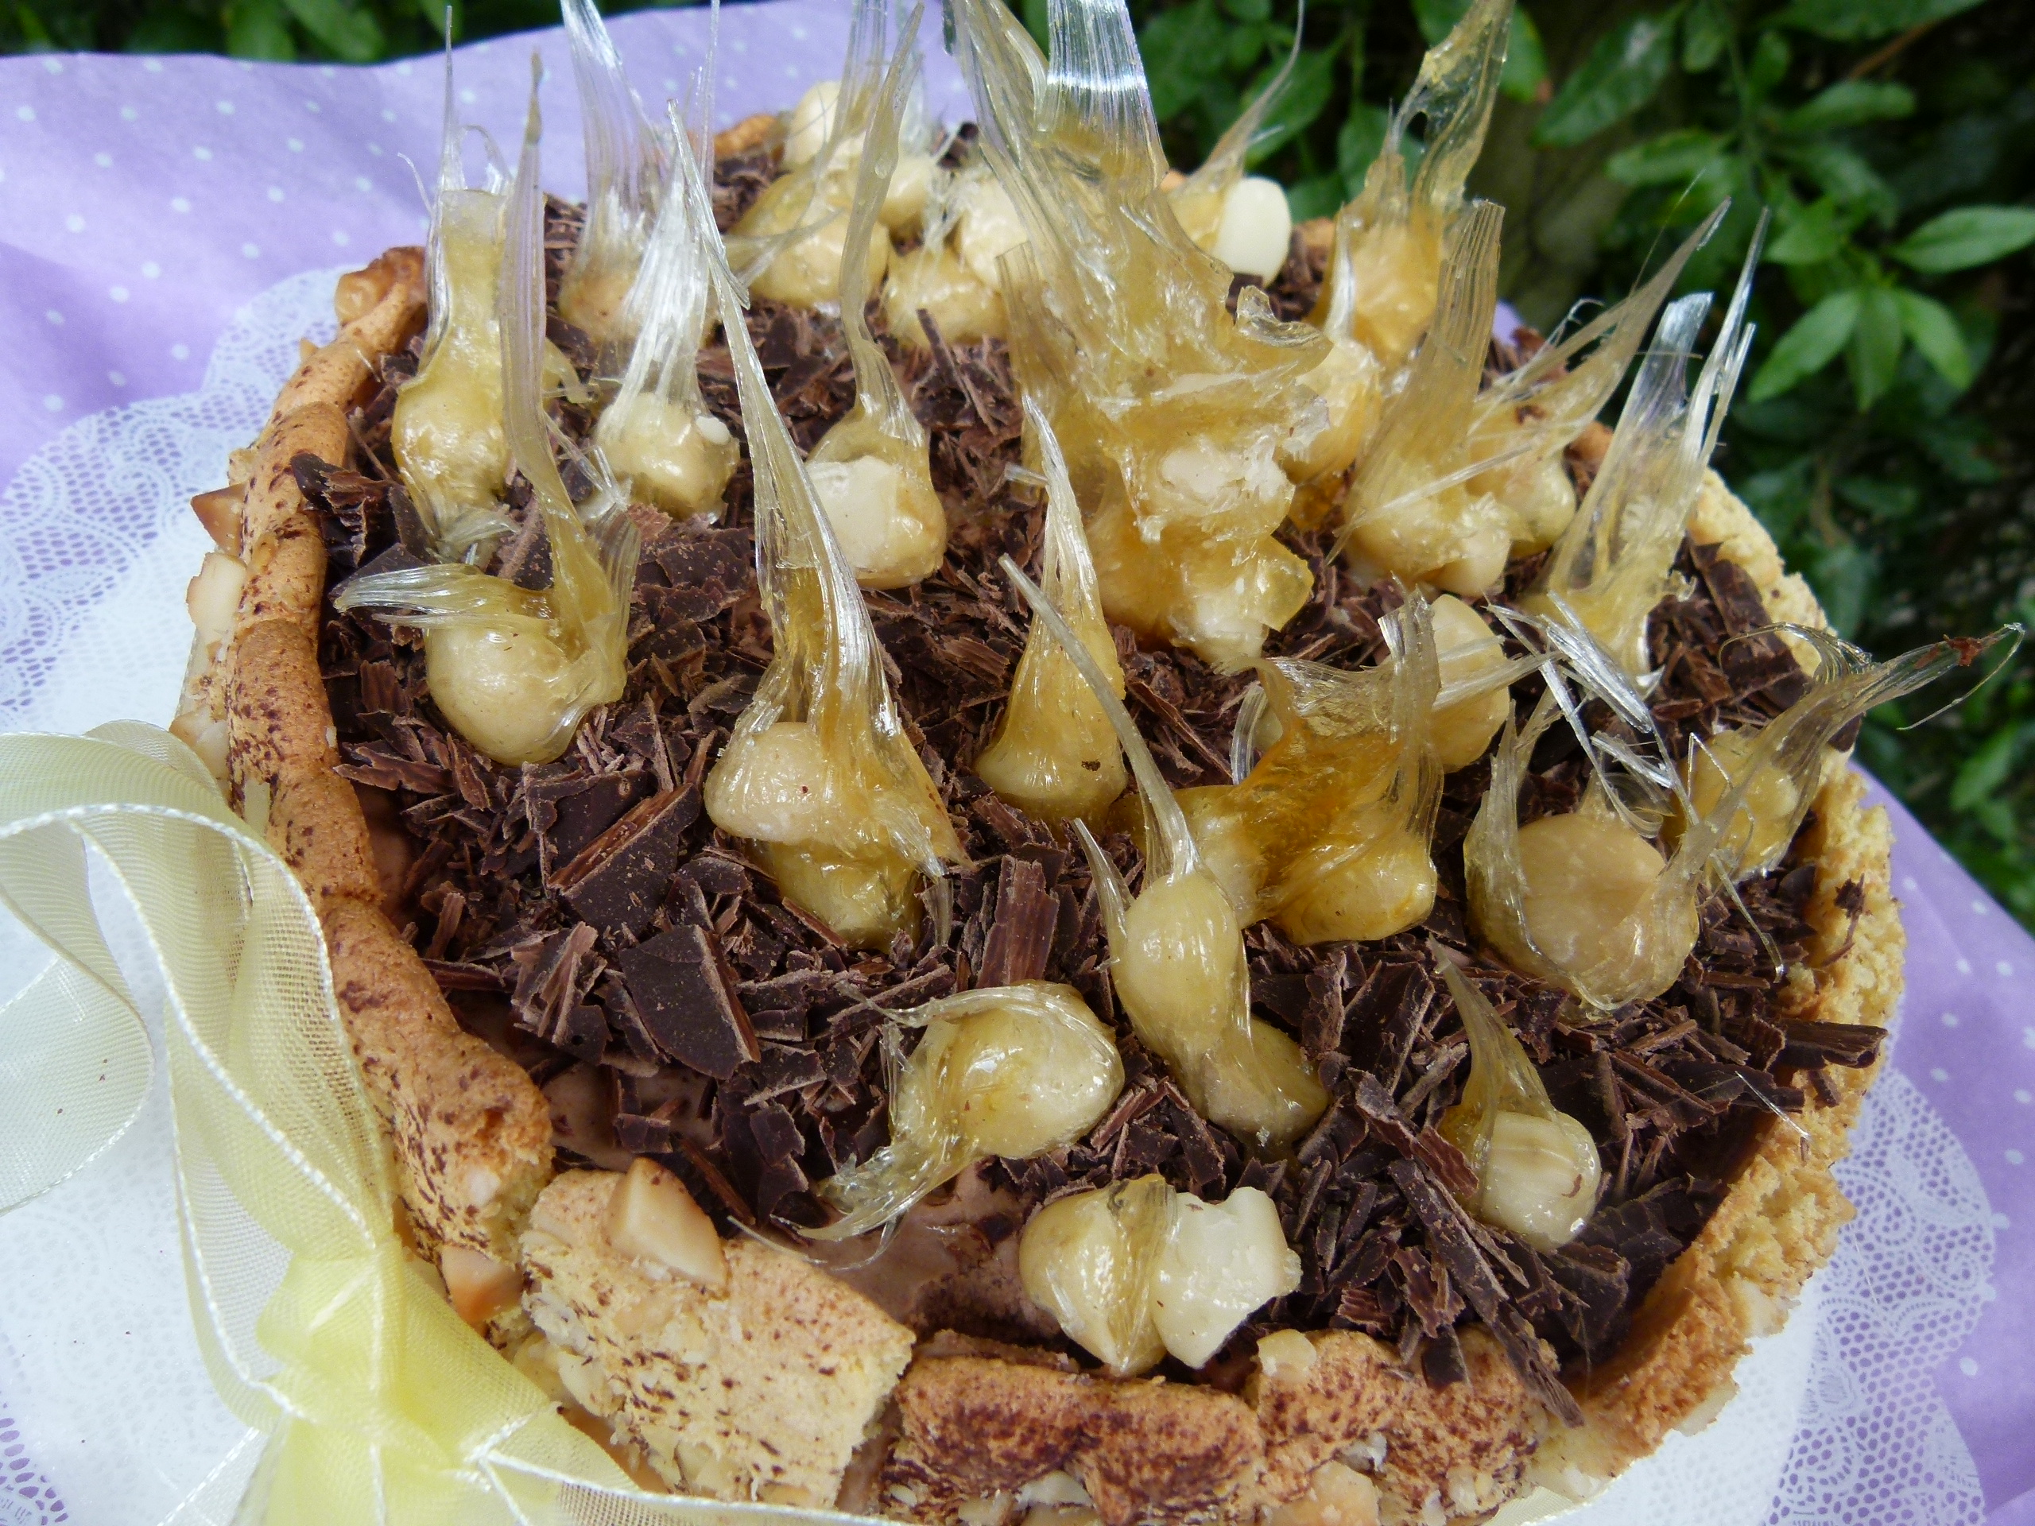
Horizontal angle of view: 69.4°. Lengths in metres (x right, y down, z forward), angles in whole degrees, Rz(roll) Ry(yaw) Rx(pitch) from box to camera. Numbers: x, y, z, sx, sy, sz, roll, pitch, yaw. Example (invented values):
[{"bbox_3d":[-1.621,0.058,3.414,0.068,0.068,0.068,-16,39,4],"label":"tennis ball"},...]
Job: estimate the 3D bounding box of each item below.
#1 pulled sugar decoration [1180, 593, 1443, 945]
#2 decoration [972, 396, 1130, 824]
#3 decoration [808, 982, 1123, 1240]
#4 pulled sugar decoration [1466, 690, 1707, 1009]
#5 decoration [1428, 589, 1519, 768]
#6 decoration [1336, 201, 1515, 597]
[{"bbox_3d":[0.036,0.003,0.173,0.033,0.041,0.022,8,49,12],"label":"pulled sugar decoration"},{"bbox_3d":[0.003,-0.015,0.167,0.020,0.057,0.020,-3,52,1],"label":"decoration"},{"bbox_3d":[-0.005,0.035,0.153,0.034,0.016,0.019,-25,61,-29],"label":"decoration"},{"bbox_3d":[0.071,0.011,0.179,0.029,0.040,0.027,5,51,22],"label":"pulled sugar decoration"},{"bbox_3d":[0.063,-0.012,0.206,0.018,0.021,0.019,5,50,17],"label":"decoration"},{"bbox_3d":[0.062,-0.052,0.216,0.026,0.055,0.022,5,48,15],"label":"decoration"}]

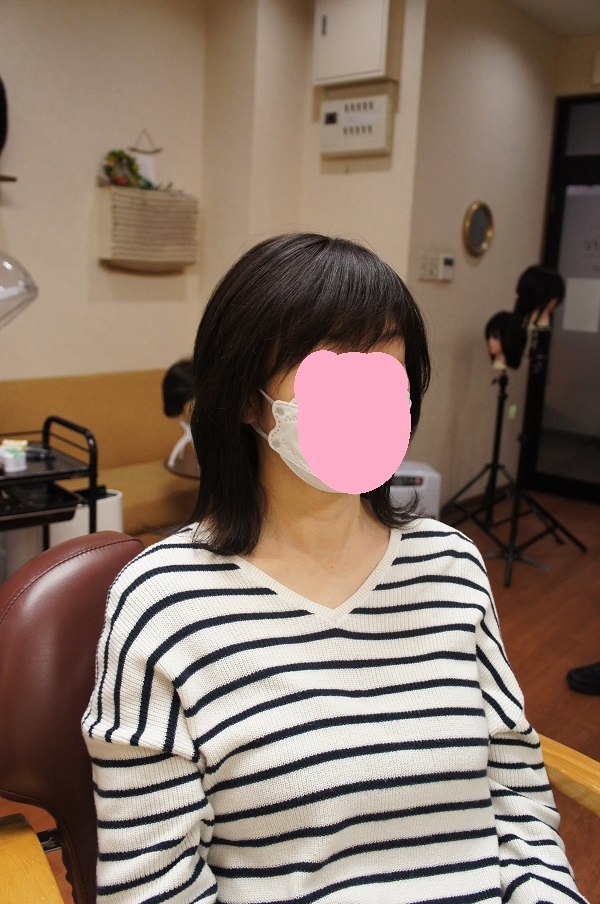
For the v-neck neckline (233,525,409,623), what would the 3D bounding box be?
[{"bbox_3d":[0.018,0.115,0.745,0.170,0.092,0.080,-3,13,-23],"label":"v-neck neckline"}]

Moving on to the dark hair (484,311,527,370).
[{"bbox_3d":[0.978,-0.531,3.580,0.205,0.280,0.180,-3,13,-25],"label":"dark hair"}]

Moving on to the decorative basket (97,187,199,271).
[{"bbox_3d":[-0.689,-1.006,3.427,0.130,0.320,0.490,12,15,38],"label":"decorative basket"}]

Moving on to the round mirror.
[{"bbox_3d":[0.956,-1.182,4.005,0.030,0.275,0.275,12,15,38],"label":"round mirror"}]

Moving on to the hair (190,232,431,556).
[{"bbox_3d":[0.011,-0.057,0.750,0.215,0.300,0.230,-6,14,-34],"label":"hair"}]

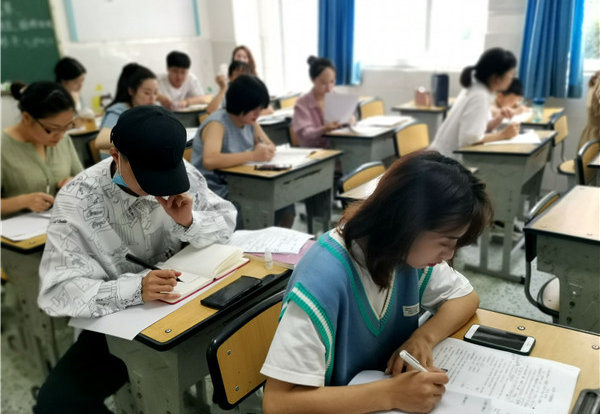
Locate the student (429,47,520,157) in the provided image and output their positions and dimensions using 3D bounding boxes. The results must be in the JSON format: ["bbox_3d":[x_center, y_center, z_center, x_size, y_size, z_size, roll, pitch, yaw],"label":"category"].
[{"bbox_3d":[1.066,-0.287,2.944,0.620,1.240,0.460,12,24,36],"label":"student"}]

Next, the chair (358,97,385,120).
[{"bbox_3d":[0.787,-0.546,4.287,0.450,0.800,0.390,13,25,35],"label":"chair"}]

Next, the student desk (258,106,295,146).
[{"bbox_3d":[-0.154,-0.348,3.919,0.410,0.760,0.600,13,25,35],"label":"student desk"}]

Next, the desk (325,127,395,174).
[{"bbox_3d":[0.509,-0.183,3.458,0.405,0.760,0.610,12,25,37],"label":"desk"}]

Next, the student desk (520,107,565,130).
[{"bbox_3d":[1.643,-0.302,3.602,0.410,0.760,0.600,13,25,35],"label":"student desk"}]

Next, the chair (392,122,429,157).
[{"bbox_3d":[0.920,-0.153,3.269,0.450,0.785,0.400,16,27,42],"label":"chair"}]

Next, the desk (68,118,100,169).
[{"bbox_3d":[-1.476,-0.253,3.808,0.410,0.760,0.600,13,25,35],"label":"desk"}]

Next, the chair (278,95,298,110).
[{"bbox_3d":[0.116,-0.751,5.073,0.450,0.785,0.400,11,24,34],"label":"chair"}]

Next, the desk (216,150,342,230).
[{"bbox_3d":[-0.081,0.110,2.719,0.405,0.760,0.610,12,24,36],"label":"desk"}]

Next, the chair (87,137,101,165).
[{"bbox_3d":[-1.197,-0.164,3.610,0.450,0.785,0.400,11,24,34],"label":"chair"}]

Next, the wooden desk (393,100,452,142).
[{"bbox_3d":[1.097,-0.495,4.175,0.410,0.760,0.600,13,25,35],"label":"wooden desk"}]

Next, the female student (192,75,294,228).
[{"bbox_3d":[-0.316,-0.126,2.745,0.740,1.180,0.540,16,27,40],"label":"female student"}]

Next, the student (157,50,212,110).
[{"bbox_3d":[-1.065,-0.826,4.607,0.520,1.240,0.660,-12,23,-25],"label":"student"}]

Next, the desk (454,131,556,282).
[{"bbox_3d":[1.207,-0.023,2.905,0.405,0.760,0.610,12,24,36],"label":"desk"}]

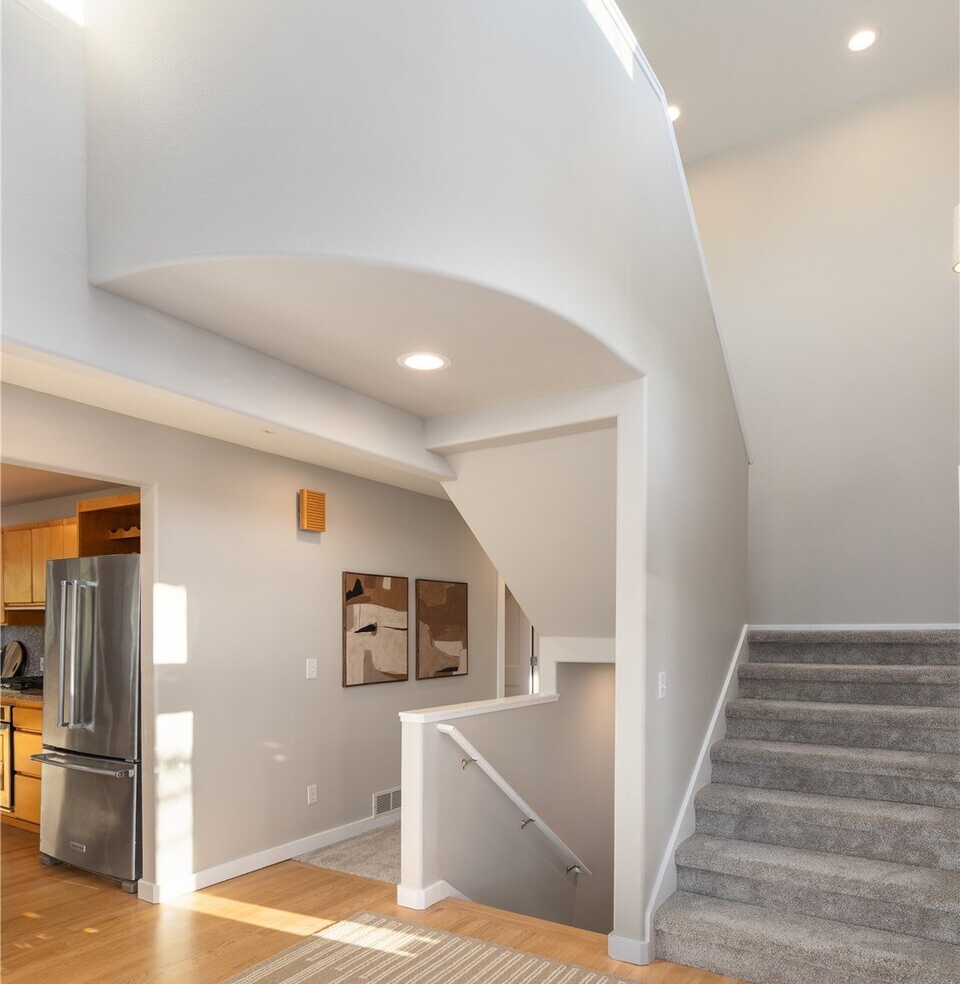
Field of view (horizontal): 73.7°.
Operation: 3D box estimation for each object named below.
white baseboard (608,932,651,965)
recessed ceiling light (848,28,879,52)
[{"bbox_3d":[0.628,1.898,2.660,0.165,0.085,0.100,-5,-9,32],"label":"white baseboard"},{"bbox_3d":[2.361,-2.789,3.950,0.180,0.030,0.180,-5,-10,33],"label":"recessed ceiling light"}]

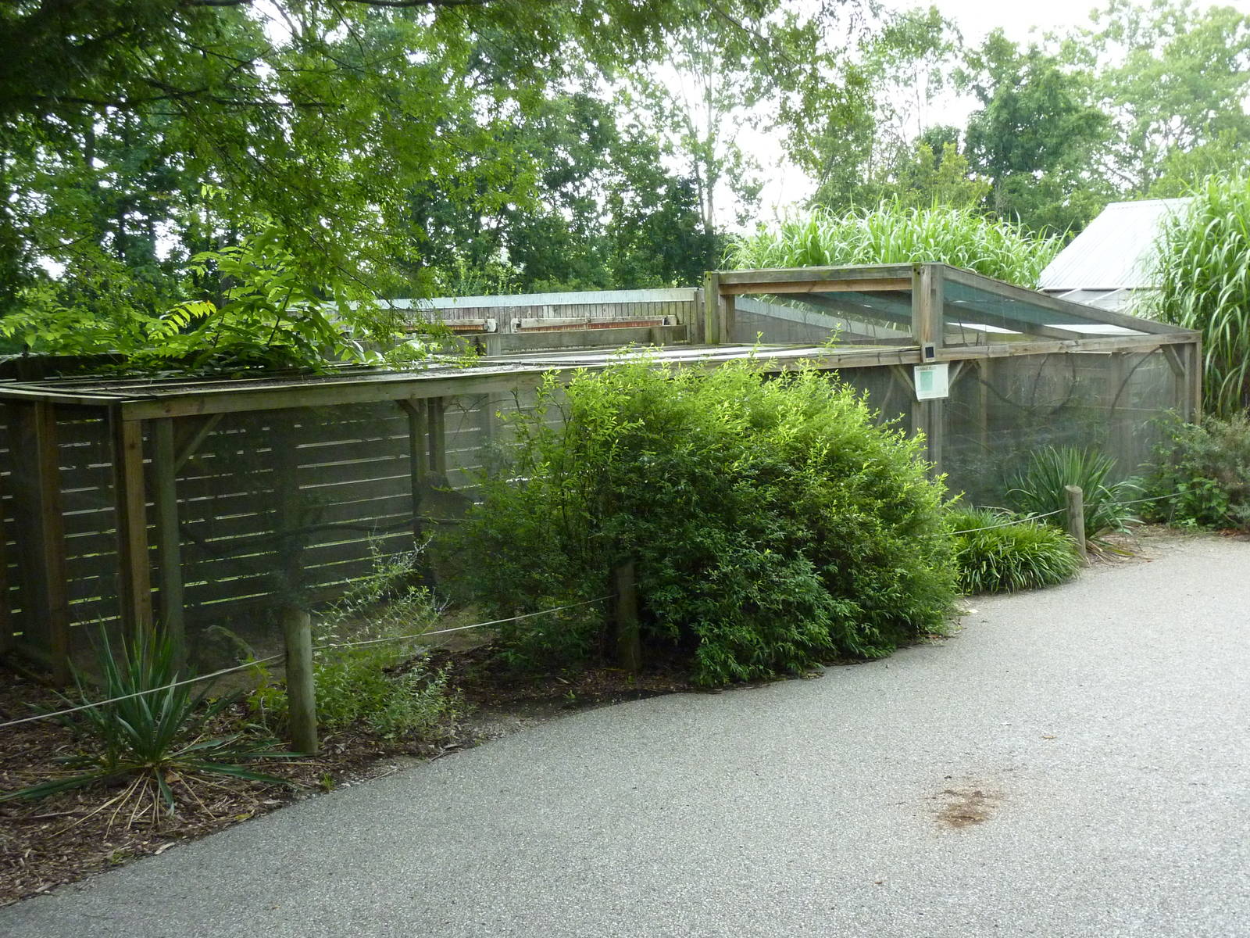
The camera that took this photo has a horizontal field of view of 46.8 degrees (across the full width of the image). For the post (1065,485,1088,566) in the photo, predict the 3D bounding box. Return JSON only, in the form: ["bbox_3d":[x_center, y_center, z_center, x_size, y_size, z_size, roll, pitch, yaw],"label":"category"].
[{"bbox_3d":[3.017,0.365,9.650,0.105,0.540,0.105,-2,5,0],"label":"post"}]

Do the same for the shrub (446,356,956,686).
[{"bbox_3d":[0.409,0.155,7.700,2.500,1.470,2.150,-2,5,0],"label":"shrub"}]

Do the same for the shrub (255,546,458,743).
[{"bbox_3d":[-1.146,0.731,6.150,0.870,0.700,0.720,-2,5,-6],"label":"shrub"}]

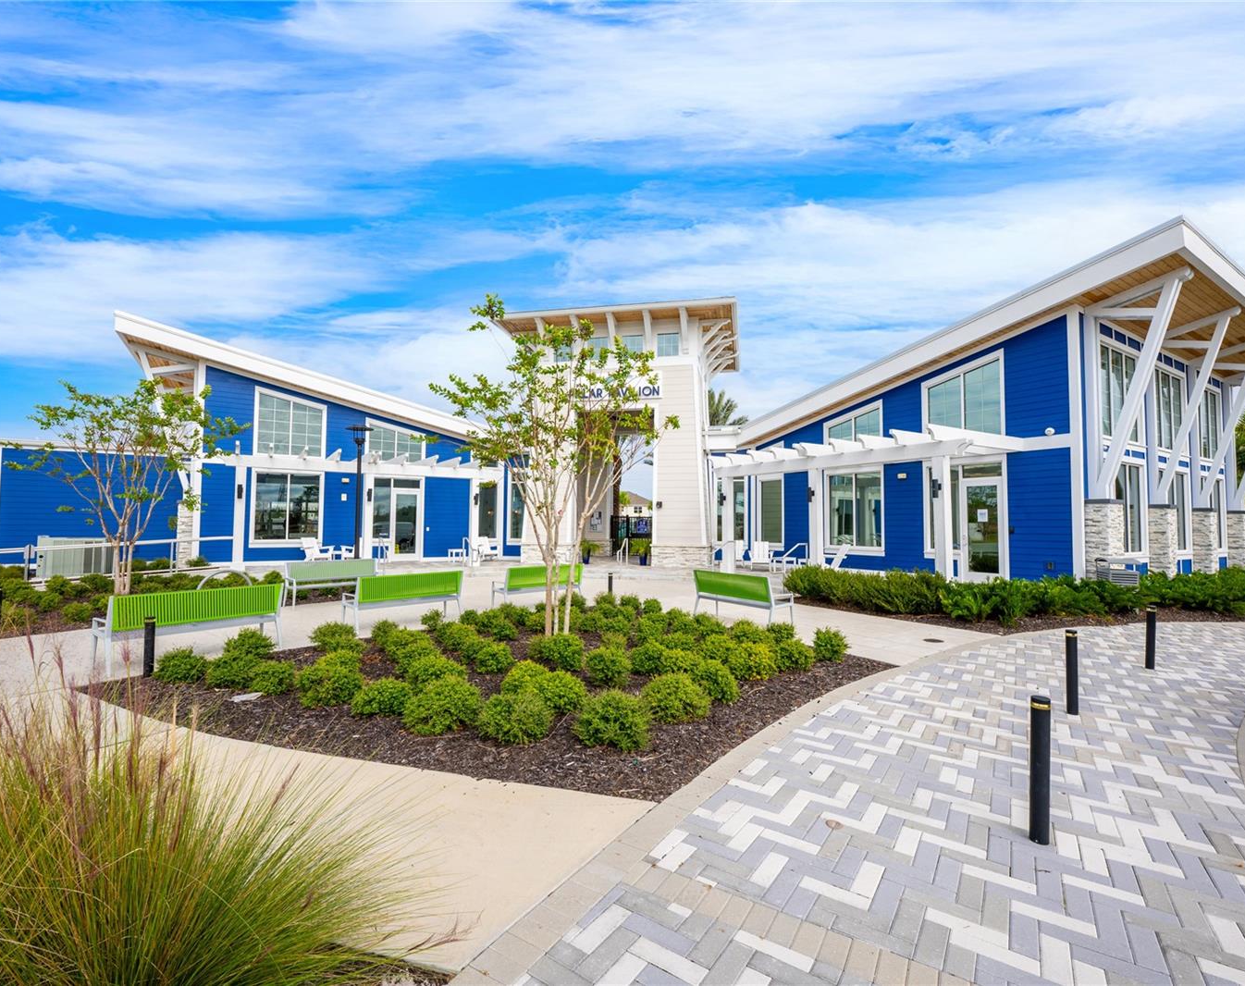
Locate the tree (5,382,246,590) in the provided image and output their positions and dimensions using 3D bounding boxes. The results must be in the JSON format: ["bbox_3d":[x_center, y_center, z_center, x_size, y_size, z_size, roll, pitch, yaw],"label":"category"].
[{"bbox_3d":[-10.925,-0.107,12.862,4.000,4.800,3.900,3,-3,-40],"label":"tree"}]

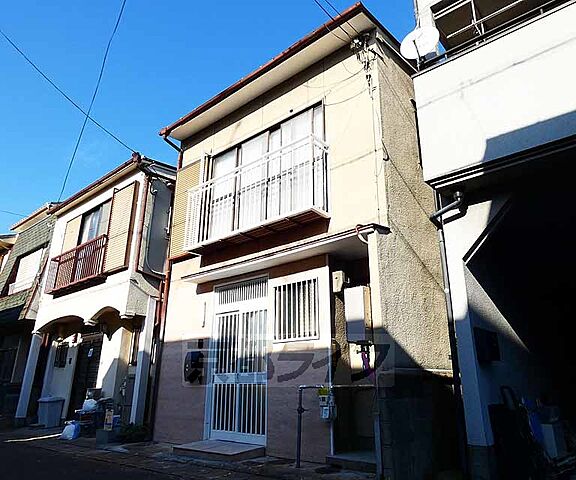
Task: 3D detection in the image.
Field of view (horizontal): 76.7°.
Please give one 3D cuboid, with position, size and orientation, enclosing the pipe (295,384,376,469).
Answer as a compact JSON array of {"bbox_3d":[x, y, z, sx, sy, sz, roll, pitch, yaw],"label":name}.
[{"bbox_3d":[0.503,2.015,3.910,1.037,0.859,0.158,-15,-25,35],"label":"pipe"}]

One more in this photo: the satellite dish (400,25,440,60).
[{"bbox_3d":[1.850,-2.768,5.100,0.500,0.500,0.280,-12,-23,30],"label":"satellite dish"}]

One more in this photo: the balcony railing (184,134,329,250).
[{"bbox_3d":[-0.627,-0.604,5.869,2.770,1.156,0.405,-15,-25,35],"label":"balcony railing"}]

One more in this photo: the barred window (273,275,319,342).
[{"bbox_3d":[0.079,0.961,4.958,0.792,0.824,0.109,-15,-25,35],"label":"barred window"}]

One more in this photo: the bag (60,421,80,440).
[{"bbox_3d":[-3.634,3.183,6.080,0.290,0.310,0.280,-15,-25,35],"label":"bag"}]

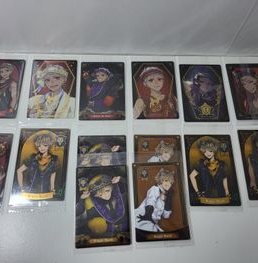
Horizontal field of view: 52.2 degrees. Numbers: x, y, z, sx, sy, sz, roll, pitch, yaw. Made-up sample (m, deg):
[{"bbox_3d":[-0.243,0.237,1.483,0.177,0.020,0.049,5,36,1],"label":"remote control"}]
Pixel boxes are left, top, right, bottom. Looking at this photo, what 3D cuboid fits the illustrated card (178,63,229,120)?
[{"bbox_3d":[0.100,-0.053,0.353,0.059,0.002,0.086,0,69,-3],"label":"illustrated card"}]

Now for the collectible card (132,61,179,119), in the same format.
[{"bbox_3d":[0.034,-0.057,0.351,0.059,0.002,0.086,0,69,-3],"label":"collectible card"}]

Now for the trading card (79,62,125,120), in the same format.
[{"bbox_3d":[-0.035,-0.055,0.347,0.059,0.002,0.086,0,69,-3],"label":"trading card"}]

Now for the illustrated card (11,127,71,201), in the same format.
[{"bbox_3d":[-0.102,0.037,0.309,0.059,0.002,0.086,1,69,-3],"label":"illustrated card"}]

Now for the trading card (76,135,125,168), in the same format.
[{"bbox_3d":[-0.032,0.045,0.309,0.059,0.002,0.086,0,69,-3],"label":"trading card"}]

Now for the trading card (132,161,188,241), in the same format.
[{"bbox_3d":[0.035,0.077,0.300,0.059,0.002,0.086,-2,69,-3],"label":"trading card"}]

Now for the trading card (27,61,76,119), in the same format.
[{"bbox_3d":[-0.099,-0.057,0.345,0.059,0.002,0.086,-1,69,-3],"label":"trading card"}]

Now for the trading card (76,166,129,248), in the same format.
[{"bbox_3d":[-0.030,0.082,0.295,0.059,0.002,0.086,-2,69,-4],"label":"trading card"}]

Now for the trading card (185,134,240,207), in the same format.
[{"bbox_3d":[0.099,0.045,0.316,0.059,0.002,0.086,0,69,-3],"label":"trading card"}]

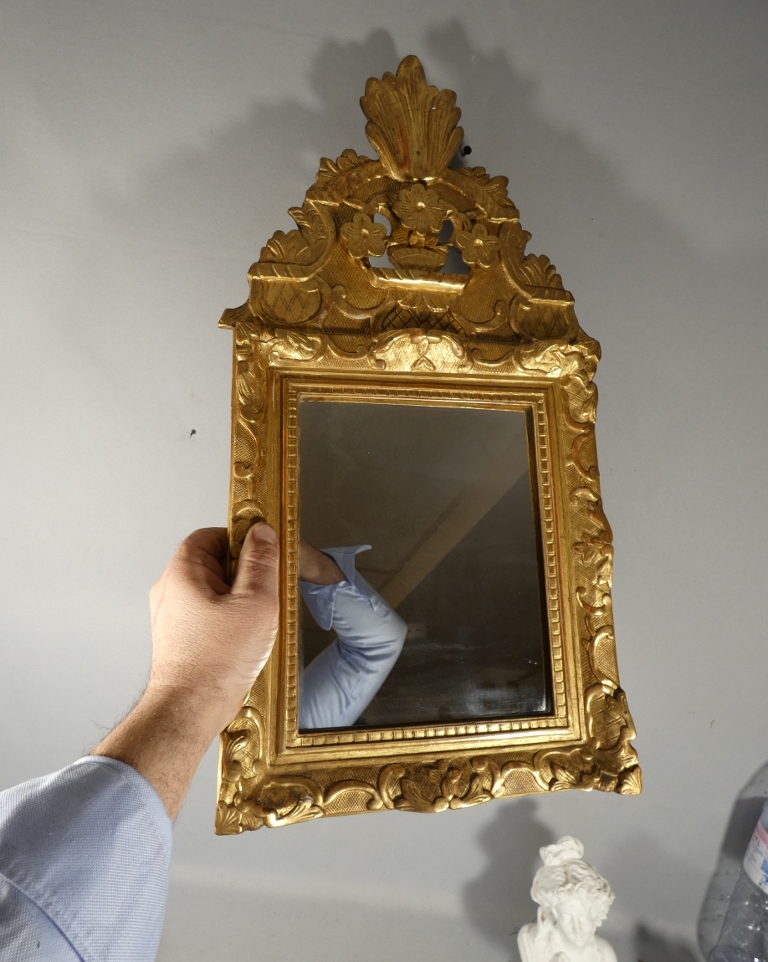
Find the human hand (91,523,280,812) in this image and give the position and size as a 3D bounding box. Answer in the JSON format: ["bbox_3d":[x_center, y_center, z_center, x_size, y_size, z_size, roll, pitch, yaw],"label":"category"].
[{"bbox_3d":[-0.123,0.115,0.383,0.090,0.180,0.112,23,-22,-20],"label":"human hand"}]

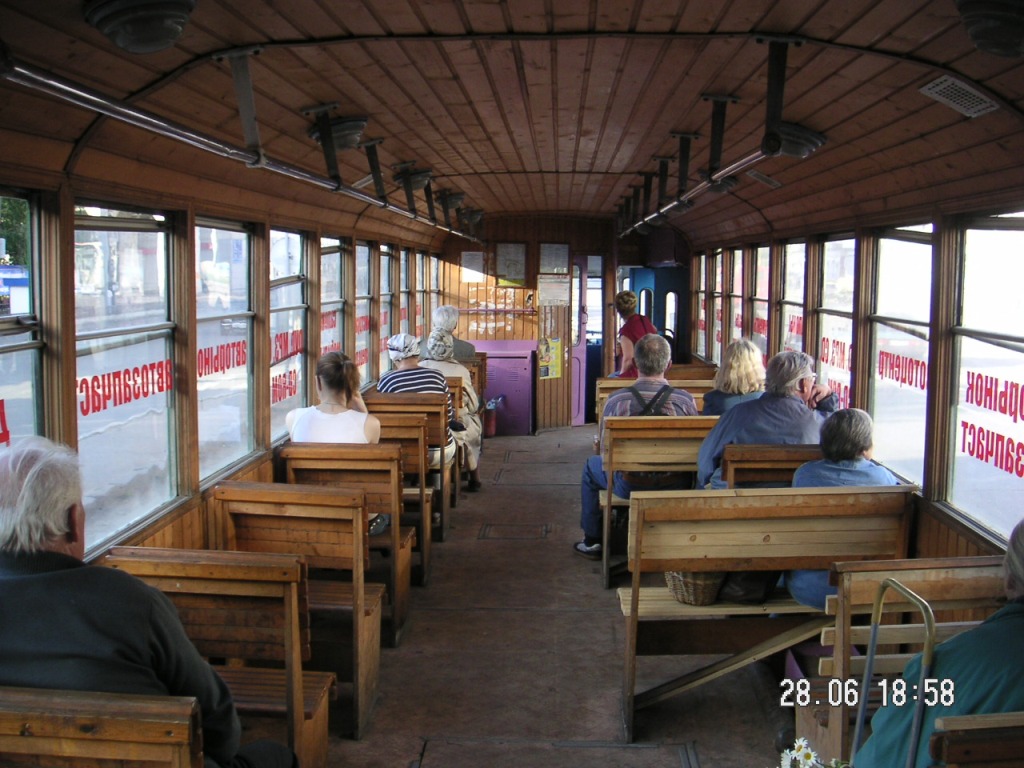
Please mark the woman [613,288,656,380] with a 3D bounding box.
[{"bbox_3d":[0.885,0.029,8.214,0.450,1.400,0.480,-2,6,-22],"label":"woman"}]

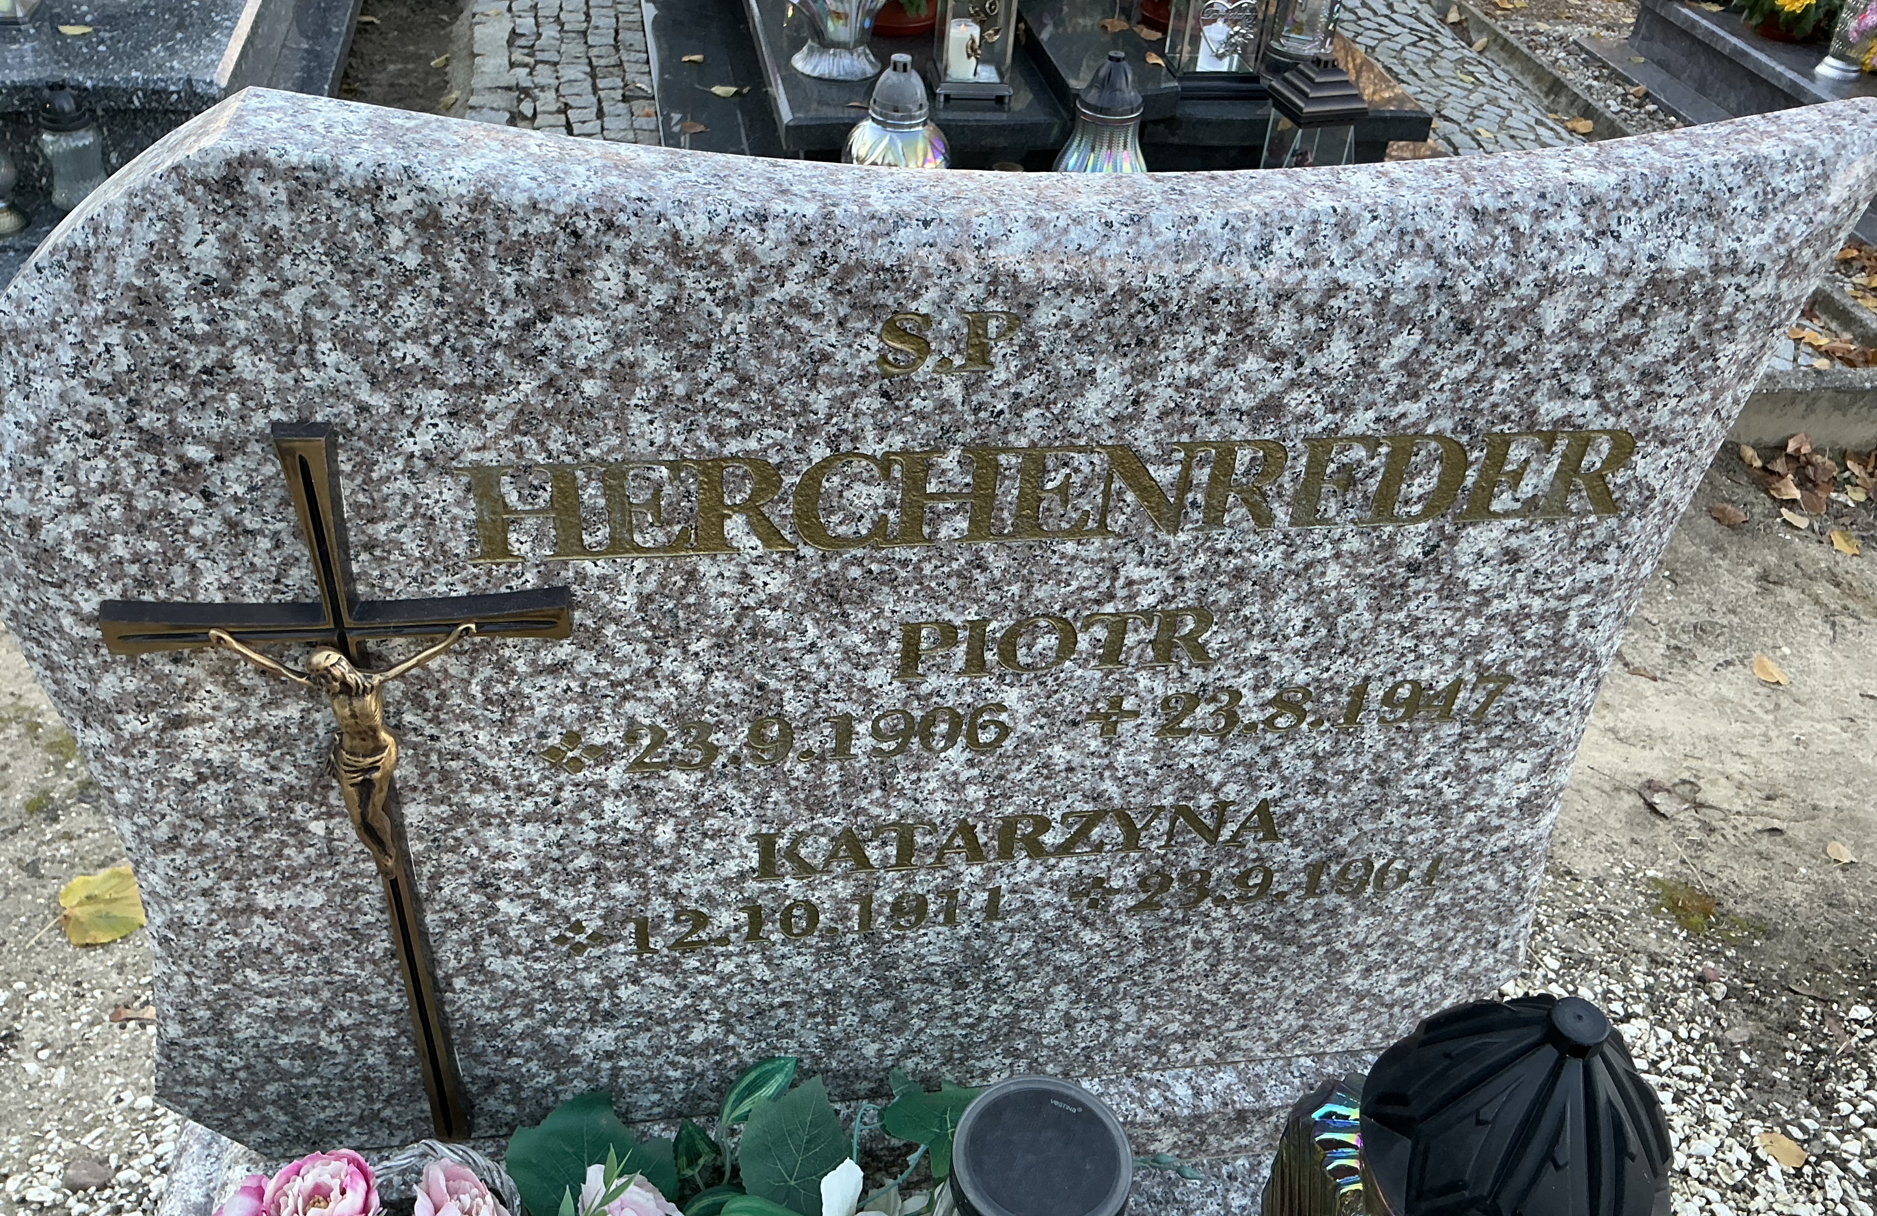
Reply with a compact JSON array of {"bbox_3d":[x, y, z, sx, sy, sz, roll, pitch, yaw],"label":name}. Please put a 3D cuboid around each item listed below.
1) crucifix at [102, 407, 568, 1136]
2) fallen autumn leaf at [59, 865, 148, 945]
[{"bbox_3d":[-0.298,0.130,0.816,0.218,0.489,0.043,-2,33,-9],"label":"crucifix"},{"bbox_3d":[-0.777,0.281,1.451,0.110,0.015,0.100,-12,43,-20],"label":"fallen autumn leaf"}]

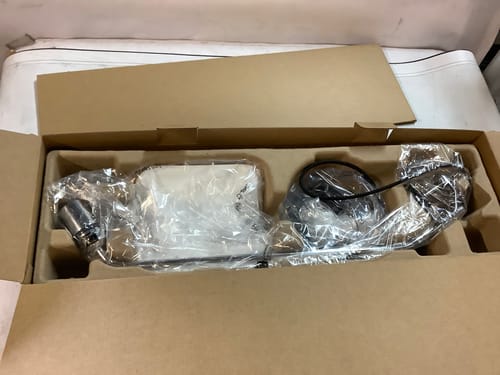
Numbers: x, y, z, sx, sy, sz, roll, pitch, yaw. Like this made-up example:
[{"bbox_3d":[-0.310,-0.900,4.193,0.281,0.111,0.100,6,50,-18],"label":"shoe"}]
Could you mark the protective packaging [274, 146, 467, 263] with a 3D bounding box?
[{"bbox_3d":[0.229,0.037,0.874,0.434,0.103,0.215,-2,61,-11],"label":"protective packaging"}]

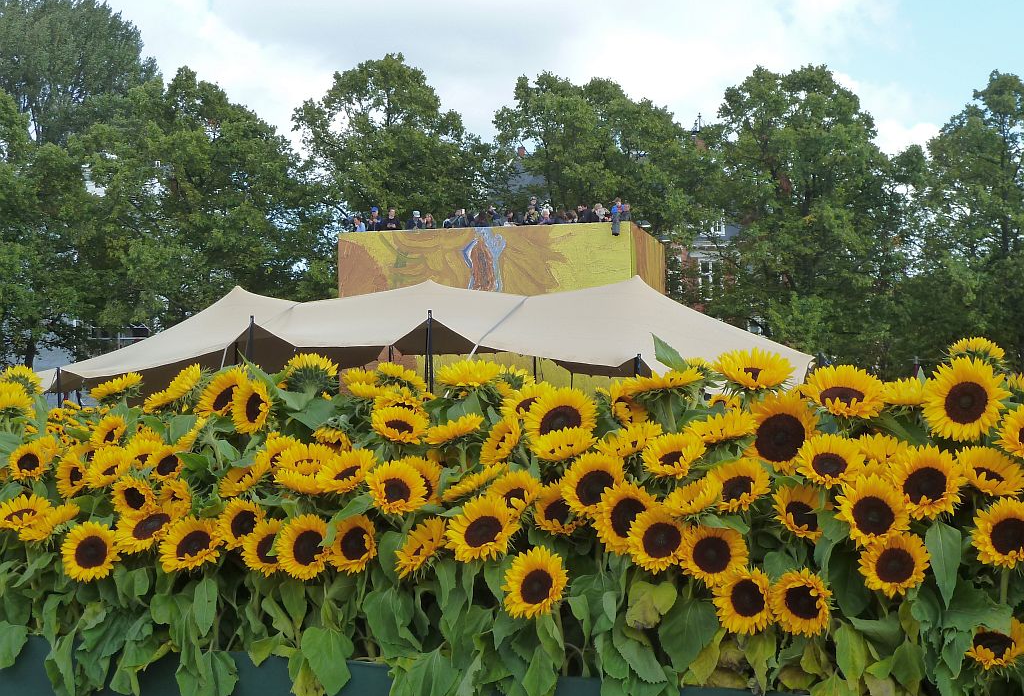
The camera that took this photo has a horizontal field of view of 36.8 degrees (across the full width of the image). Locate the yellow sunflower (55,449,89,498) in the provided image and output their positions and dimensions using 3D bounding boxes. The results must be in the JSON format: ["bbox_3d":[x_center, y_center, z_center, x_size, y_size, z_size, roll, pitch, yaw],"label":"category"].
[{"bbox_3d":[-1.317,0.375,4.600,0.150,0.150,0.052,-2,-10,41],"label":"yellow sunflower"}]

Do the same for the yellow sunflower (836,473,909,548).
[{"bbox_3d":[0.673,0.303,2.870,0.141,0.141,0.060,0,-22,6],"label":"yellow sunflower"}]

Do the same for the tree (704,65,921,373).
[{"bbox_3d":[12.894,-4.098,66.000,9.200,16.000,9.000,0,-2,0],"label":"tree"}]

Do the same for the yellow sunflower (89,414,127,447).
[{"bbox_3d":[-1.089,0.228,4.150,0.110,0.110,0.050,-1,-30,20],"label":"yellow sunflower"}]

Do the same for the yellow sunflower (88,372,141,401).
[{"bbox_3d":[-1.018,0.099,3.950,0.142,0.060,0.142,-26,10,-27],"label":"yellow sunflower"}]

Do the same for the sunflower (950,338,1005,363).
[{"bbox_3d":[1.023,0.023,3.380,0.120,0.050,0.120,-1,-42,21],"label":"sunflower"}]

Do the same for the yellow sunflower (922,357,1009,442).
[{"bbox_3d":[0.914,0.104,3.100,0.172,0.172,0.060,-1,-11,16],"label":"yellow sunflower"}]

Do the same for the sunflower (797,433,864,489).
[{"bbox_3d":[0.631,0.227,3.050,0.138,0.138,0.060,0,-41,6],"label":"sunflower"}]

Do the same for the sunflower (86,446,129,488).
[{"bbox_3d":[-1.091,0.322,4.150,0.130,0.130,0.050,-2,-34,28],"label":"sunflower"}]

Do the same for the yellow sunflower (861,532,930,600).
[{"bbox_3d":[0.831,0.474,3.350,0.152,0.150,0.055,0,-12,0],"label":"yellow sunflower"}]

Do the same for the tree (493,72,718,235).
[{"bbox_3d":[3.728,-3.459,61.663,8.800,14.500,7.500,0,-3,0],"label":"tree"}]

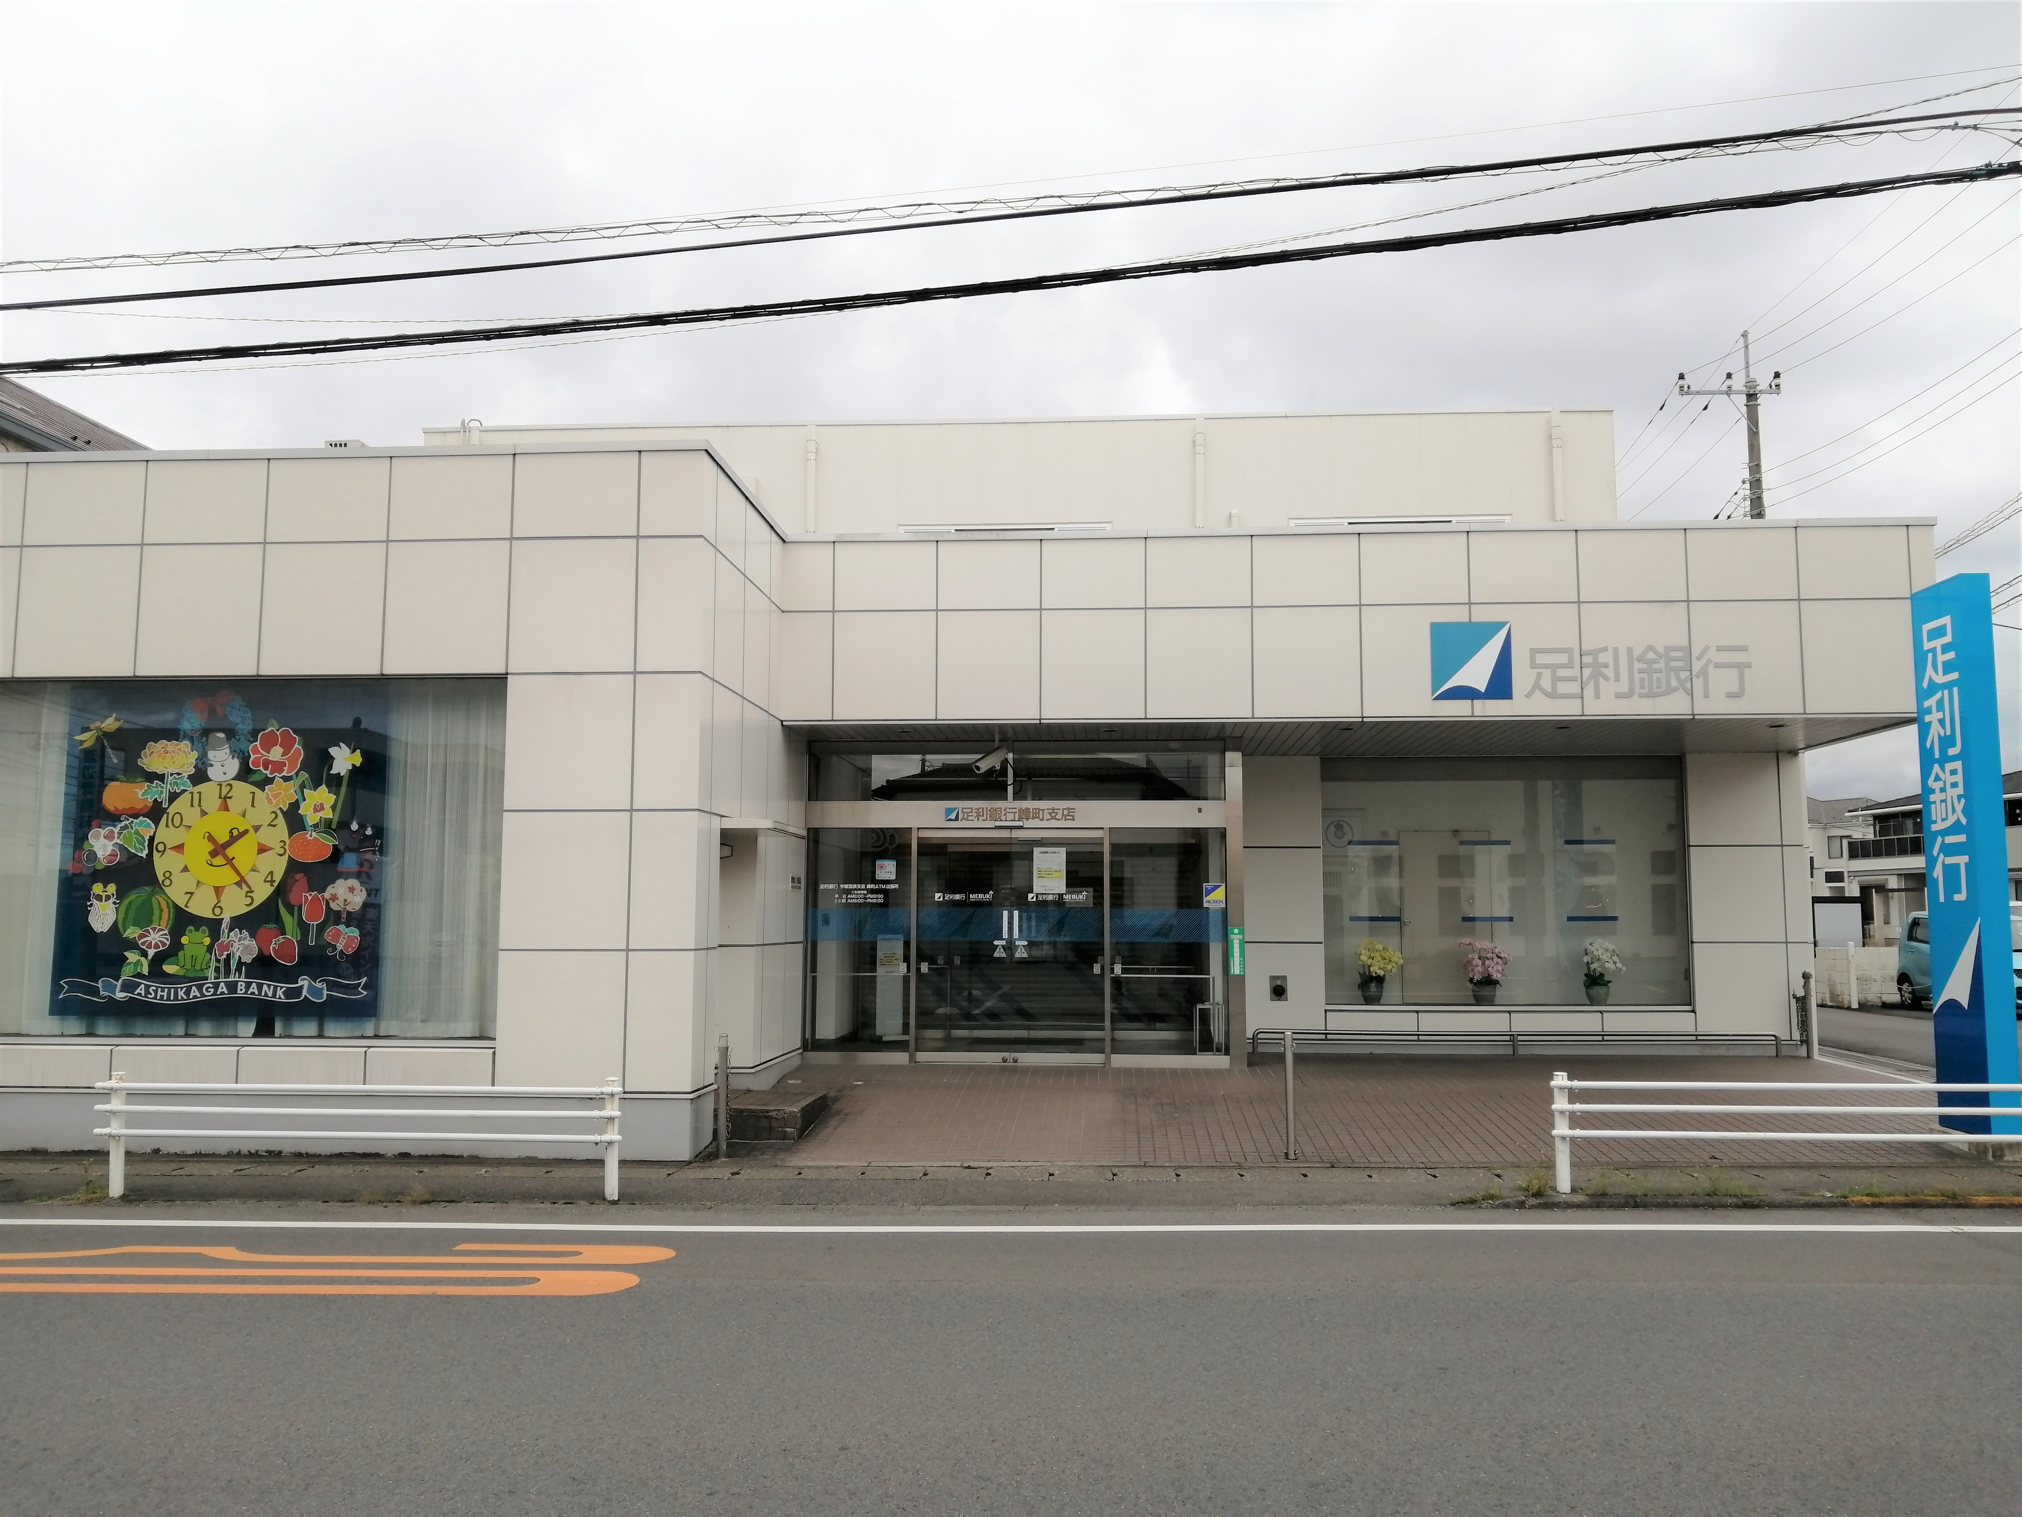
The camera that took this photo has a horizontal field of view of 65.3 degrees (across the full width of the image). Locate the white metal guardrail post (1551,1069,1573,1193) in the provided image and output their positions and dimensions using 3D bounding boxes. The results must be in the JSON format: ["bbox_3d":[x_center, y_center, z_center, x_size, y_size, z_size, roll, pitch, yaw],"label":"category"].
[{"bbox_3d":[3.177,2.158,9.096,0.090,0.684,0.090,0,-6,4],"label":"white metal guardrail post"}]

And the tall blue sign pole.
[{"bbox_3d":[6.597,0.663,10.931,0.187,3.790,0.690,0,-6,4],"label":"tall blue sign pole"}]

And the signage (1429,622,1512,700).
[{"bbox_3d":[3.885,-0.815,13.296,0.673,0.658,0.060,0,-6,4],"label":"signage"}]

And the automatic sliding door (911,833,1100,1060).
[{"bbox_3d":[0.000,1.695,14.261,1.725,2.092,0.080,0,-6,4],"label":"automatic sliding door"}]

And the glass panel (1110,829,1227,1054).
[{"bbox_3d":[1.415,1.671,14.171,1.053,2.065,0.080,0,-6,4],"label":"glass panel"}]

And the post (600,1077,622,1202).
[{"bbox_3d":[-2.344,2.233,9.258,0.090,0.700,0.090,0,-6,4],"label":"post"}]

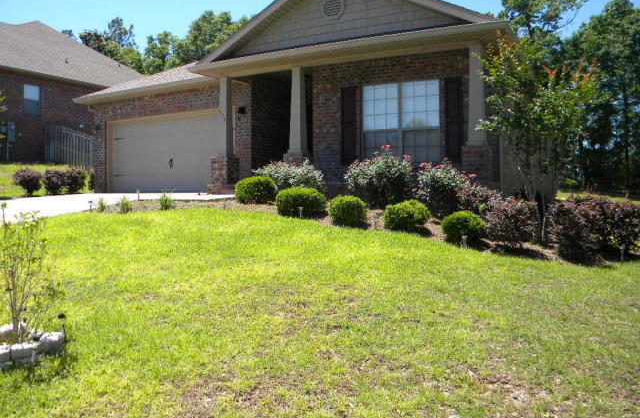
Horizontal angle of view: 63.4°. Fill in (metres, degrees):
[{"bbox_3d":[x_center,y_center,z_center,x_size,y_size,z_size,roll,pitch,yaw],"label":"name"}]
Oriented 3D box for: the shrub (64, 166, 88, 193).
[{"bbox_3d":[-7.149,-0.857,15.200,0.720,0.820,0.700,0,2,0],"label":"shrub"}]

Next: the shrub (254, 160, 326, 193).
[{"bbox_3d":[-0.552,-0.552,9.680,1.319,0.748,1.100,0,2,0],"label":"shrub"}]

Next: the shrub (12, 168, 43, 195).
[{"bbox_3d":[-8.079,-0.753,14.300,0.740,0.787,0.750,-1,2,-29],"label":"shrub"}]

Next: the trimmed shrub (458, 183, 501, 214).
[{"bbox_3d":[2.542,-0.120,8.250,0.760,0.660,0.740,0,2,0],"label":"trimmed shrub"}]

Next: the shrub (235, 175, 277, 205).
[{"bbox_3d":[-1.271,-0.384,10.200,0.830,0.560,0.800,0,2,0],"label":"shrub"}]

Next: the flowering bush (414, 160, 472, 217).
[{"bbox_3d":[1.994,-0.328,8.290,0.942,0.929,0.950,0,2,0],"label":"flowering bush"}]

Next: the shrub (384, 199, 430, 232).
[{"bbox_3d":[1.320,0.099,7.900,0.740,0.500,0.700,0,2,0],"label":"shrub"}]

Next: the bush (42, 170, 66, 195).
[{"bbox_3d":[-7.539,-0.752,14.700,0.700,0.750,0.700,0,2,0],"label":"bush"}]

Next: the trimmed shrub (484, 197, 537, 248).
[{"bbox_3d":[2.631,0.186,7.150,0.730,0.700,0.700,0,2,0],"label":"trimmed shrub"}]

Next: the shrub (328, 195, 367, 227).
[{"bbox_3d":[0.429,0.039,8.080,0.581,0.499,0.580,0,2,0],"label":"shrub"}]

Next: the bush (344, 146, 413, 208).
[{"bbox_3d":[0.999,-0.546,8.840,1.138,1.076,1.050,0,2,0],"label":"bush"}]

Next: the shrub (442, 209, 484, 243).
[{"bbox_3d":[1.990,0.244,7.230,0.602,0.475,0.600,0,2,0],"label":"shrub"}]

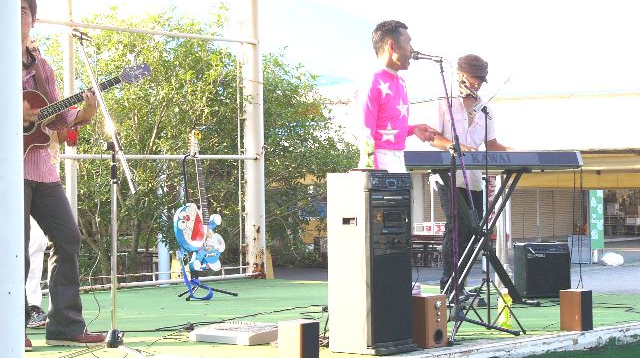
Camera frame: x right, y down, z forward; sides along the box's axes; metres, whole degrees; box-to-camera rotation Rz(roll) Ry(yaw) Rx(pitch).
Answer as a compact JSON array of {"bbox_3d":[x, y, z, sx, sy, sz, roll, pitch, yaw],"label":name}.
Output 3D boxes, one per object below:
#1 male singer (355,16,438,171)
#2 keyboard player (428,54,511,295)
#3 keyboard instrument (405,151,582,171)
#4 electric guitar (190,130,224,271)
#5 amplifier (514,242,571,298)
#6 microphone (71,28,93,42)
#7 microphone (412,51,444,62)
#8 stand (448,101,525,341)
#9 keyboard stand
[{"bbox_3d":[0.396,-0.011,7.650,0.420,1.630,0.460,-1,0,18],"label":"male singer"},{"bbox_3d":[1.009,-0.024,9.850,0.500,1.640,0.430,-1,0,-18],"label":"keyboard player"},{"bbox_3d":[1.060,-0.110,9.350,1.270,0.130,0.310,-1,0,-24],"label":"keyboard instrument"},{"bbox_3d":[-0.804,0.161,10.300,0.360,1.000,0.080,-1,-13,-33],"label":"electric guitar"},{"bbox_3d":[1.494,0.609,9.930,0.330,0.360,0.200,-1,0,-18],"label":"amplifier"},{"bbox_3d":[-1.097,-0.664,6.800,0.050,0.050,0.170,-1,0,-37],"label":"microphone"},{"bbox_3d":[0.544,-0.625,7.550,0.170,0.050,0.050,-1,0,3],"label":"microphone"},{"bbox_3d":[0.861,0.198,7.600,0.410,1.200,0.460,-1,0,6],"label":"stand"},{"bbox_3d":[1.071,0.370,9.350,0.580,0.850,0.380,-1,0,-24],"label":"keyboard stand"}]

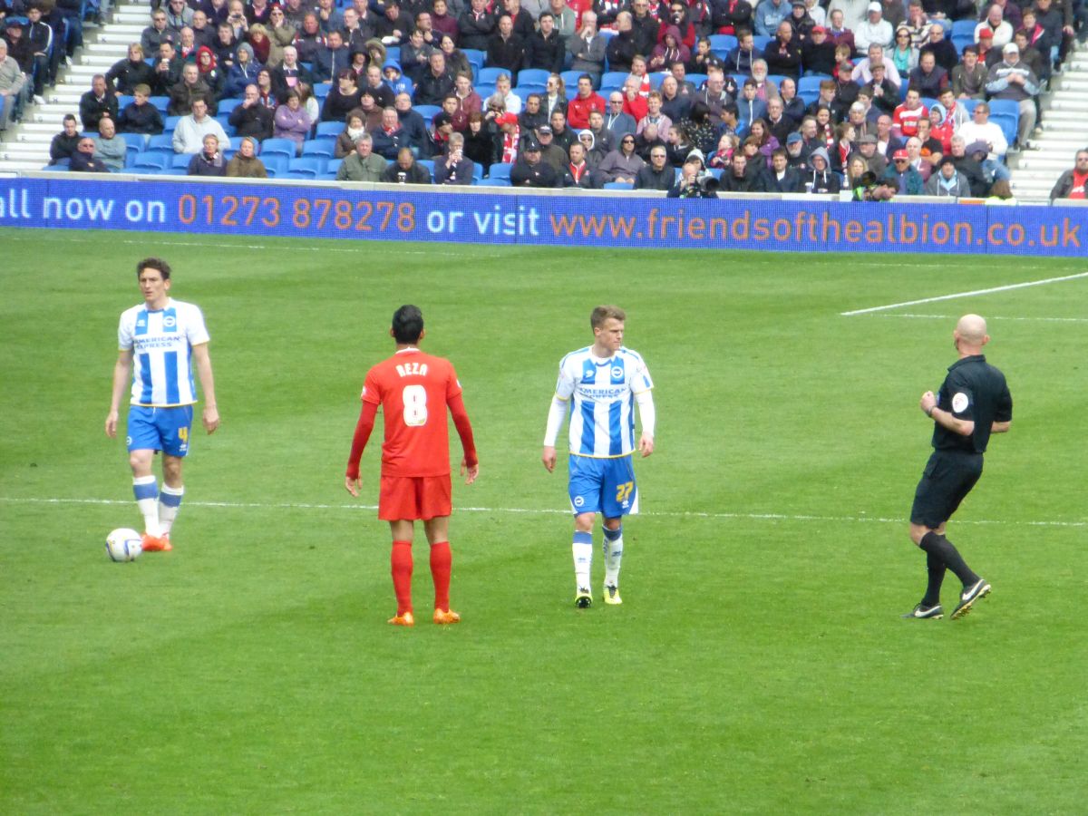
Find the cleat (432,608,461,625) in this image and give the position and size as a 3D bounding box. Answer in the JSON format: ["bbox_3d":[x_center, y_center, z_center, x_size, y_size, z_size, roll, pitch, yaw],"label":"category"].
[{"bbox_3d":[-0.555,1.191,65.500,0.105,0.105,0.285,2,3,27],"label":"cleat"}]

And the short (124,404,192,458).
[{"bbox_3d":[-2.423,0.134,72.100,0.410,0.370,0.310,1,3,14],"label":"short"}]

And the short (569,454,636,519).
[{"bbox_3d":[0.347,0.451,67.300,0.410,0.410,0.310,1,3,2],"label":"short"}]

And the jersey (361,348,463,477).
[{"bbox_3d":[-0.749,0.028,65.200,0.570,0.740,0.300,1,3,0],"label":"jersey"}]

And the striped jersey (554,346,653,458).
[{"bbox_3d":[0.355,-0.035,67.300,0.570,0.660,0.300,1,3,2],"label":"striped jersey"}]

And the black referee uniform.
[{"bbox_3d":[2.411,0.451,66.500,0.660,1.550,0.520,3,3,35],"label":"black referee uniform"}]

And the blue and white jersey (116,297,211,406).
[{"bbox_3d":[-2.397,-0.348,72.100,0.560,0.690,0.300,1,3,16],"label":"blue and white jersey"}]

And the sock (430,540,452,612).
[{"bbox_3d":[-0.588,0.967,65.400,0.130,0.420,0.140,1,3,0],"label":"sock"}]

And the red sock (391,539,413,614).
[{"bbox_3d":[-0.808,0.973,65.150,0.135,0.430,0.145,0,3,-12],"label":"red sock"}]

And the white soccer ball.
[{"bbox_3d":[-2.595,0.850,70.800,0.220,0.220,0.220,1,3,0],"label":"white soccer ball"}]

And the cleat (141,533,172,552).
[{"bbox_3d":[-2.443,0.849,72.100,0.110,0.110,0.285,2,3,25],"label":"cleat"}]

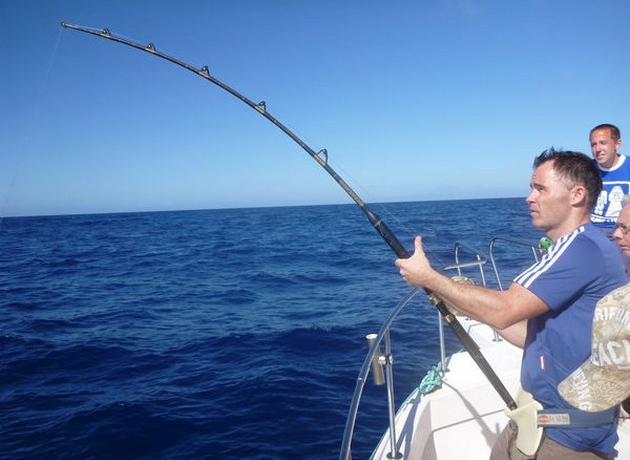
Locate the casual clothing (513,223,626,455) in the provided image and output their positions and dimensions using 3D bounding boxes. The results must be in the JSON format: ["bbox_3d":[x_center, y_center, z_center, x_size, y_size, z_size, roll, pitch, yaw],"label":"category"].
[{"bbox_3d":[0.797,0.314,1.600,0.310,0.650,0.470,0,3,29],"label":"casual clothing"}]

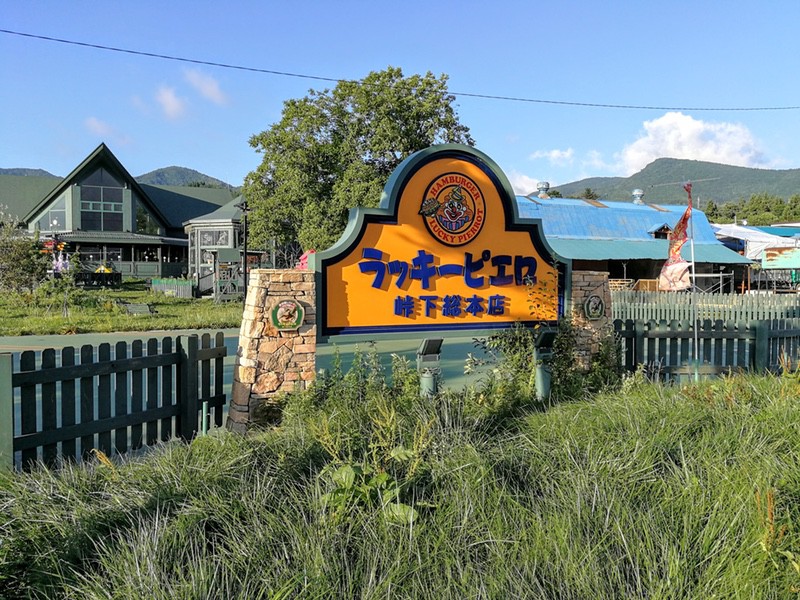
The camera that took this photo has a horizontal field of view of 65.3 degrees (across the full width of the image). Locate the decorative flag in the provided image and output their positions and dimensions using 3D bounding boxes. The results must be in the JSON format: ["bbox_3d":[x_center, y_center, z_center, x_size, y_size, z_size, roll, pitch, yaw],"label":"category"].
[{"bbox_3d":[4.030,-0.924,9.121,0.460,1.560,0.220,0,2,12],"label":"decorative flag"}]

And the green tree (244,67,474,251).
[{"bbox_3d":[-1.750,-5.235,28.817,10.900,10.900,10.000,0,2,0],"label":"green tree"}]

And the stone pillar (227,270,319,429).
[{"bbox_3d":[-1.430,0.517,6.966,0.770,1.760,0.750,-1,3,-27],"label":"stone pillar"}]

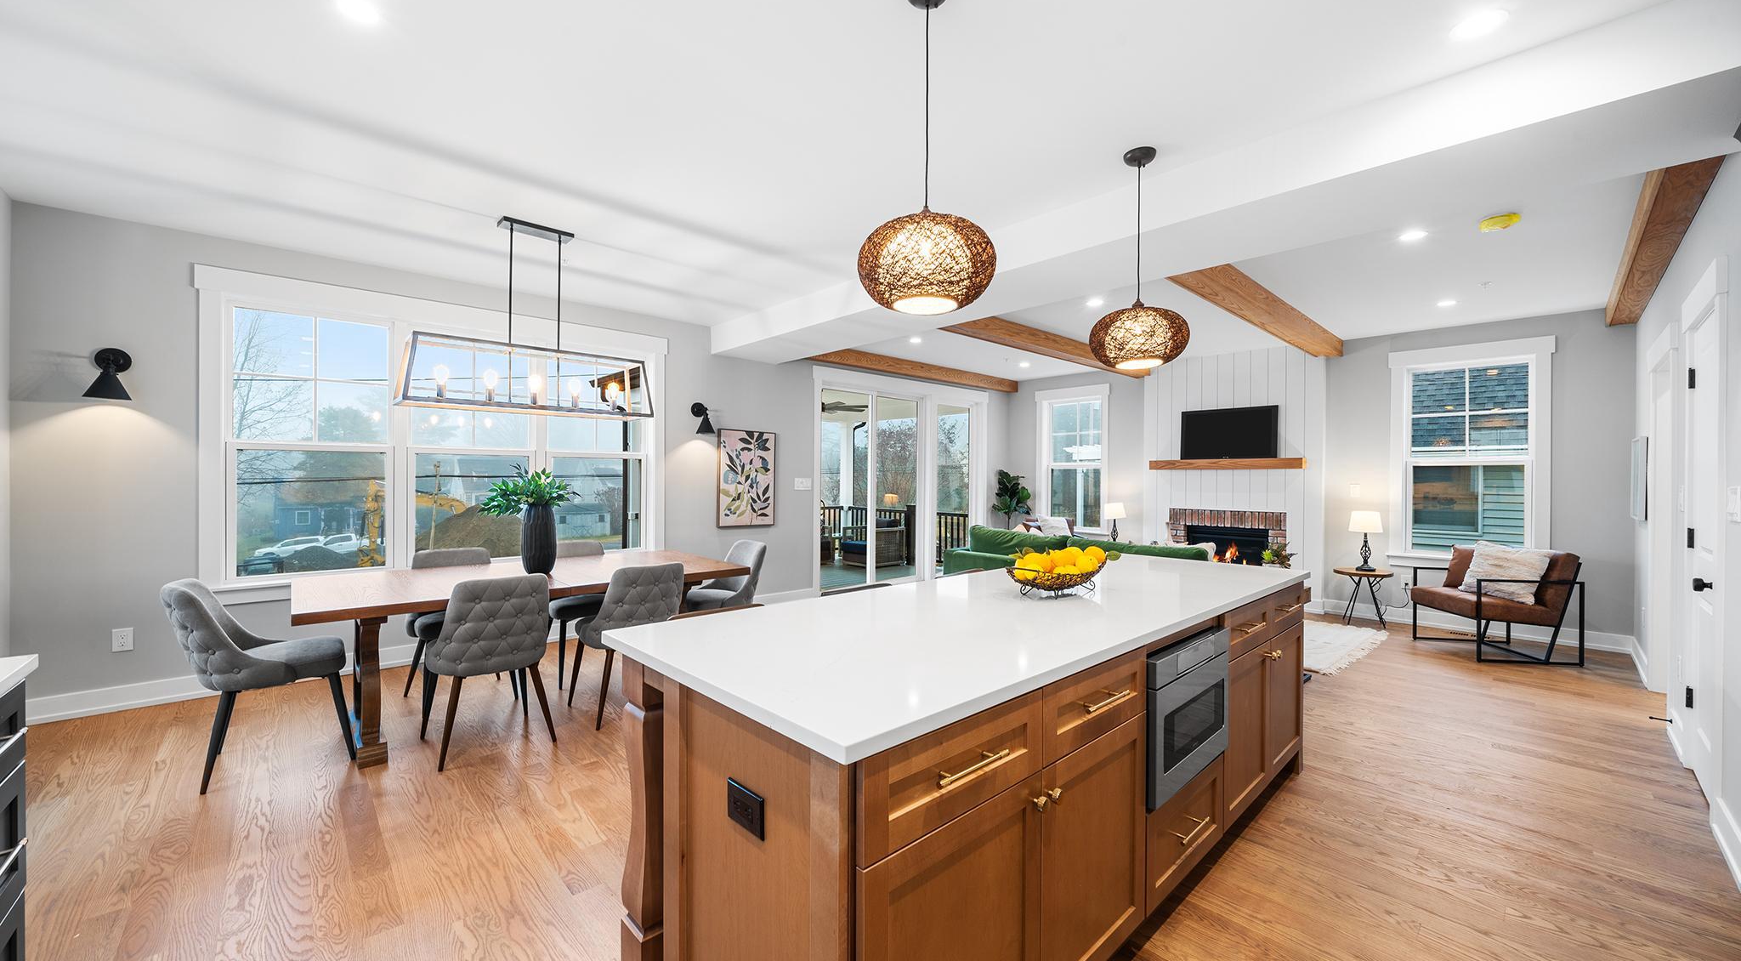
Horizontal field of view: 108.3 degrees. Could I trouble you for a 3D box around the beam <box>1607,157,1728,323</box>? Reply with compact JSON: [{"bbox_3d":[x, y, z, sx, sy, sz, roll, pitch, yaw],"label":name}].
[{"bbox_3d":[4.425,-1.302,3.575,3.997,0.165,0.160,0,0,-43],"label":"beam"}]

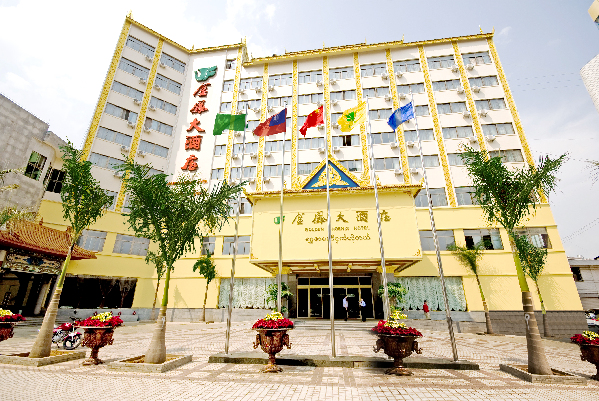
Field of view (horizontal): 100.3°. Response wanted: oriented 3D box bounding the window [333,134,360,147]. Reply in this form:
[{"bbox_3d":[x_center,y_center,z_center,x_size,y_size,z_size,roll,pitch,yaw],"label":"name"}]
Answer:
[{"bbox_3d":[5.238,-6.639,27.984,3.030,1.360,0.200,-3,-20,7],"label":"window"}]

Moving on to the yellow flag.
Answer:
[{"bbox_3d":[2.079,-3.253,9.710,1.180,1.280,0.400,-3,-19,7],"label":"yellow flag"}]

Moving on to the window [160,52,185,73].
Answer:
[{"bbox_3d":[-17.009,-18.489,33.773,3.050,1.840,0.200,15,-25,-37],"label":"window"}]

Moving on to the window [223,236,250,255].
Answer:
[{"bbox_3d":[-6.039,4.445,24.416,2.819,1.771,0.180,-2,-20,8],"label":"window"}]

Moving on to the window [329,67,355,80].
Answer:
[{"bbox_3d":[5.035,-14.891,29.546,2.848,1.750,0.180,-2,-20,8],"label":"window"}]

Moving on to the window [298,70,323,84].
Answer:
[{"bbox_3d":[1.354,-14.733,30.056,2.858,1.750,0.180,-2,-20,8],"label":"window"}]

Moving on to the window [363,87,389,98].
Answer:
[{"bbox_3d":[8.440,-11.738,27.204,2.708,1.249,0.150,-2,-20,8],"label":"window"}]

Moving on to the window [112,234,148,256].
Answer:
[{"bbox_3d":[-16.710,4.509,24.958,2.857,1.853,0.200,15,-24,-38],"label":"window"}]

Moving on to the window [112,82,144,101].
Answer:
[{"bbox_3d":[-18.834,-12.020,27.571,2.762,1.172,0.150,15,-25,-36],"label":"window"}]

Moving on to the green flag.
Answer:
[{"bbox_3d":[-3.073,-3.292,10.970,1.480,1.100,0.350,0,-19,0],"label":"green flag"}]

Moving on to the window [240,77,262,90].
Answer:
[{"bbox_3d":[-5.953,-14.419,31.070,2.864,1.750,0.180,-2,-20,8],"label":"window"}]

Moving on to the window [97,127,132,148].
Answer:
[{"bbox_3d":[-19.921,-6.891,27.088,2.970,1.300,0.200,15,-25,-37],"label":"window"}]

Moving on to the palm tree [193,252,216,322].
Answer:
[{"bbox_3d":[-9.005,7.884,23.308,2.350,6.200,2.000,-3,-19,7],"label":"palm tree"}]

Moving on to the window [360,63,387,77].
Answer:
[{"bbox_3d":[8.918,-15.471,29.701,3.034,1.748,0.180,-3,-19,7],"label":"window"}]

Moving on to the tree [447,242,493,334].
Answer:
[{"bbox_3d":[14.025,6.939,20.256,2.850,7.000,2.200,-3,-19,7],"label":"tree"}]

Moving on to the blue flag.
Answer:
[{"bbox_3d":[3.843,-3.192,9.435,1.020,1.200,0.350,-3,-19,7],"label":"blue flag"}]

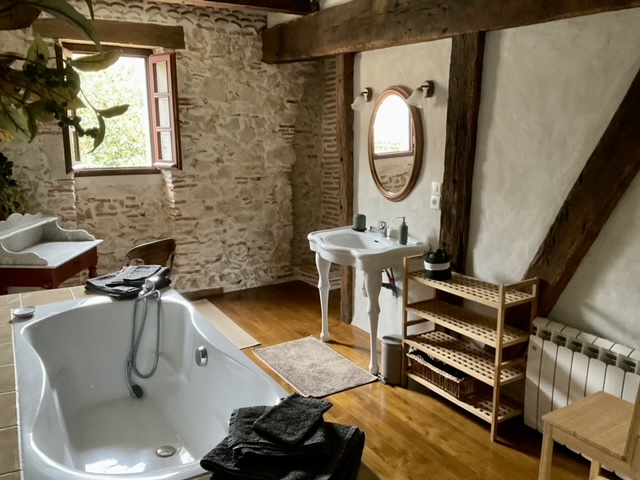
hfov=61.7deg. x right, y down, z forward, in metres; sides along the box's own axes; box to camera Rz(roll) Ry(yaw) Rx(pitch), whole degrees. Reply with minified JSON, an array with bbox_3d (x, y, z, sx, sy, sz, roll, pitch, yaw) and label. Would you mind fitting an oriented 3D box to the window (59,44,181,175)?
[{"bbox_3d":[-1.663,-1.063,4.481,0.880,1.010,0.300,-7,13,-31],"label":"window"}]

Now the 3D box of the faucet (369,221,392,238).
[{"bbox_3d":[0.405,-0.071,3.686,0.150,0.105,0.055,-7,13,-31],"label":"faucet"}]

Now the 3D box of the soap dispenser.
[{"bbox_3d":[0.540,-0.052,3.507,0.068,0.172,0.052,-7,13,-29],"label":"soap dispenser"}]

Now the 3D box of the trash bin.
[{"bbox_3d":[0.448,0.736,3.334,0.185,0.270,0.160,-11,15,-43],"label":"trash bin"}]

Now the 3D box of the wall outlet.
[{"bbox_3d":[0.713,-0.232,3.309,0.025,0.082,0.080,-7,13,-31],"label":"wall outlet"}]

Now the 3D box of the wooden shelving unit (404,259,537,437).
[{"bbox_3d":[0.786,0.538,2.936,0.262,0.800,0.700,-7,13,-31],"label":"wooden shelving unit"}]

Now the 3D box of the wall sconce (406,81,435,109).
[{"bbox_3d":[0.588,-0.878,3.228,0.175,0.160,0.105,-7,13,-31],"label":"wall sconce"}]

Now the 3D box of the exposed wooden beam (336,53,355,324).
[{"bbox_3d":[0.224,-0.349,4.158,0.110,2.070,0.125,-7,13,-31],"label":"exposed wooden beam"}]

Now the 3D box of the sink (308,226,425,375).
[{"bbox_3d":[0.230,0.387,3.768,0.550,0.790,0.840,-7,13,-29],"label":"sink"}]

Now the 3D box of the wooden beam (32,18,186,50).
[{"bbox_3d":[-1.696,-1.667,4.351,1.140,0.180,0.170,-7,13,-29],"label":"wooden beam"}]

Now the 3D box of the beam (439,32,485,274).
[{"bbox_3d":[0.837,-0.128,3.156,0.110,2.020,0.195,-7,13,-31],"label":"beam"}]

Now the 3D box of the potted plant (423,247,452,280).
[{"bbox_3d":[0.678,0.126,3.072,0.160,0.170,0.160,0,12,0],"label":"potted plant"}]

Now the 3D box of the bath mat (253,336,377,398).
[{"bbox_3d":[-0.061,0.814,3.591,0.490,0.016,0.810,-7,13,-31],"label":"bath mat"}]

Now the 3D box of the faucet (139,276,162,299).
[{"bbox_3d":[-1.021,0.274,3.171,0.080,0.120,0.150,1,11,8],"label":"faucet"}]

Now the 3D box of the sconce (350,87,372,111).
[{"bbox_3d":[0.288,-0.995,3.764,0.175,0.170,0.105,-7,13,-29],"label":"sconce"}]

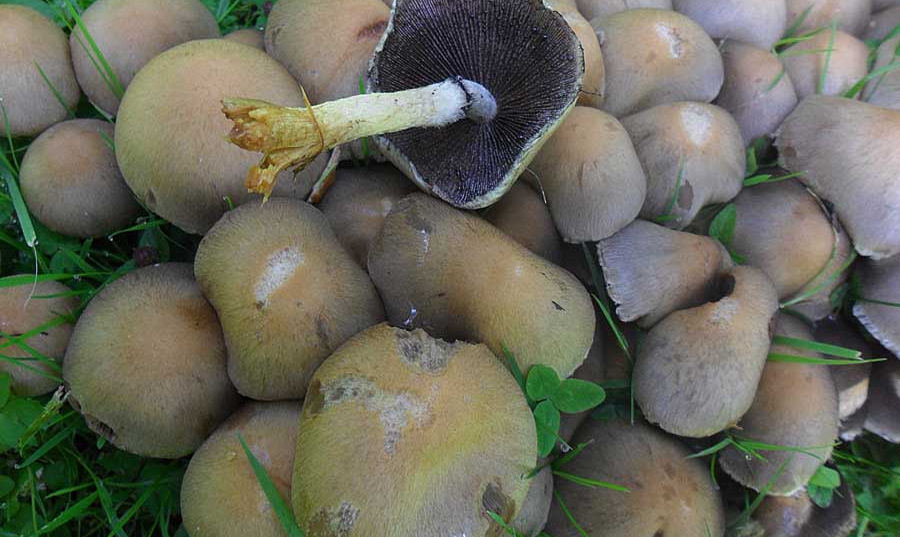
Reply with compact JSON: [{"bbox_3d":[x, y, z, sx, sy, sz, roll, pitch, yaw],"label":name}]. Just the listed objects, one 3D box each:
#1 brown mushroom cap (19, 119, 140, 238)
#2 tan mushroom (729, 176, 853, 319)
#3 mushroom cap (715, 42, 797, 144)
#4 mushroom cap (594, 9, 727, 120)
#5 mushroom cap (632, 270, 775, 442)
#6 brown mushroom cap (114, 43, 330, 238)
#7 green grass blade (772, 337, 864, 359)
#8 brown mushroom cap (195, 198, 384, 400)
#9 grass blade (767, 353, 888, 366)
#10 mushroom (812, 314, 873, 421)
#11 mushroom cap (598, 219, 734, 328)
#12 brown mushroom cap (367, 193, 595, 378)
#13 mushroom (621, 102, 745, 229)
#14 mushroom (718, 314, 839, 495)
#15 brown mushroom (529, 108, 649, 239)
[{"bbox_3d":[-0.189,-0.051,0.348,0.059,0.036,0.059,0,56,0],"label":"brown mushroom cap"},{"bbox_3d":[0.162,-0.018,0.322,0.064,0.040,0.064,7,60,-13],"label":"tan mushroom"},{"bbox_3d":[0.165,-0.098,0.371,0.054,0.033,0.054,3,56,-5],"label":"mushroom cap"},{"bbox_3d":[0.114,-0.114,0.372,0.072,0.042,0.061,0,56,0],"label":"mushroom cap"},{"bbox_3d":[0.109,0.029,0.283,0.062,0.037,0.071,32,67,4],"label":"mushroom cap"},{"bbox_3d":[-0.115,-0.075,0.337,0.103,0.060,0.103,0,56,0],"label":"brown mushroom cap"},{"bbox_3d":[0.116,0.025,0.224,0.031,0.004,0.002,13,26,-3],"label":"green grass blade"},{"bbox_3d":[-0.061,0.003,0.252,0.069,0.042,0.074,-3,60,2],"label":"brown mushroom cap"},{"bbox_3d":[0.119,0.029,0.223,0.039,0.003,0.002,2,27,-3],"label":"grass blade"},{"bbox_3d":[0.141,0.035,0.256,0.038,0.026,0.038,12,58,-6],"label":"mushroom"},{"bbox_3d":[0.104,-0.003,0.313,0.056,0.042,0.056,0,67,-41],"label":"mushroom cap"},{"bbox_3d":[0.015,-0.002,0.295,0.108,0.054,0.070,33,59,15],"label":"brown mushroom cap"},{"bbox_3d":[0.098,-0.049,0.289,0.055,0.037,0.055,4,47,-2],"label":"mushroom"},{"bbox_3d":[0.110,0.045,0.237,0.052,0.038,0.056,15,57,-8],"label":"mushroom"},{"bbox_3d":[0.058,-0.045,0.287,0.053,0.041,0.053,0,44,0],"label":"brown mushroom"}]

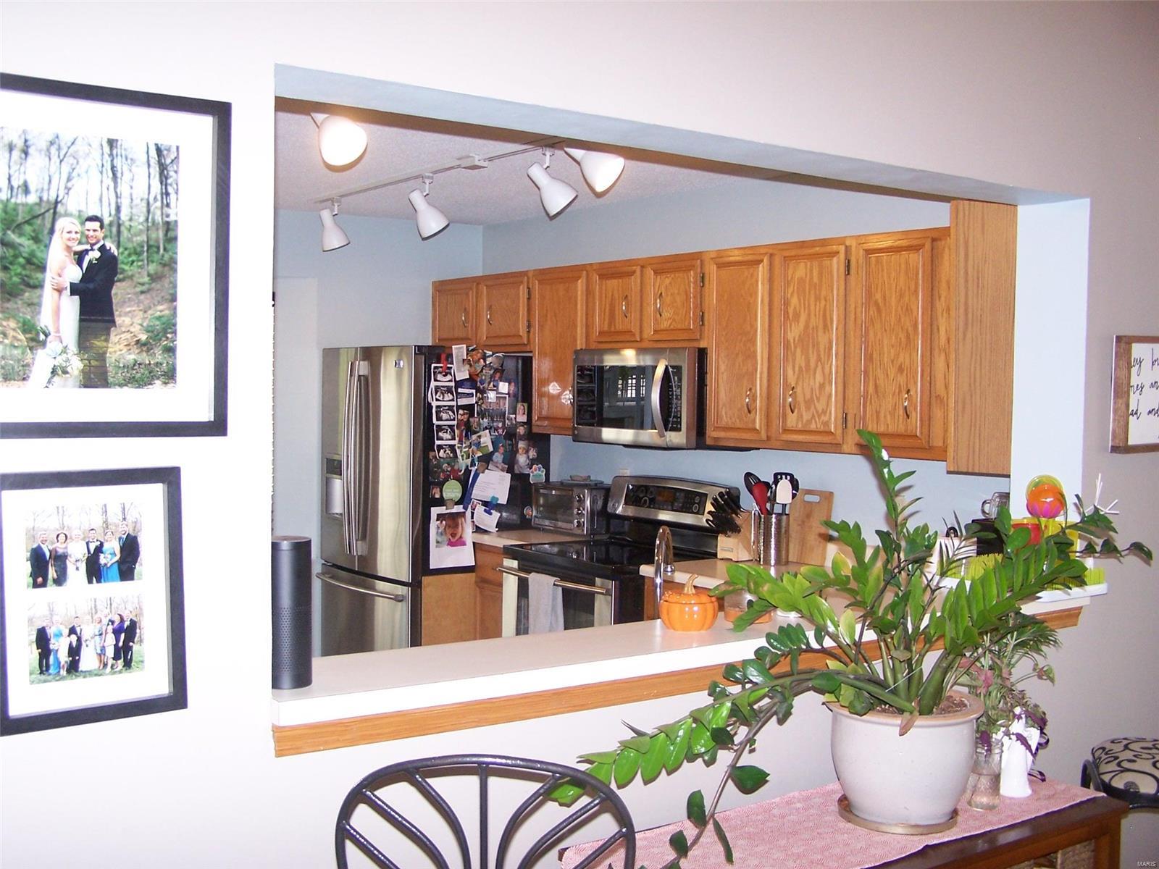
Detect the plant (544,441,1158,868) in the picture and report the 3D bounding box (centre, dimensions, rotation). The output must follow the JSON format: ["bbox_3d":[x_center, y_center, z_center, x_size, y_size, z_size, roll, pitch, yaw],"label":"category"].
[{"bbox_3d":[0.505,0.377,2.496,1.120,0.790,0.560,0,2,-10],"label":"plant"}]

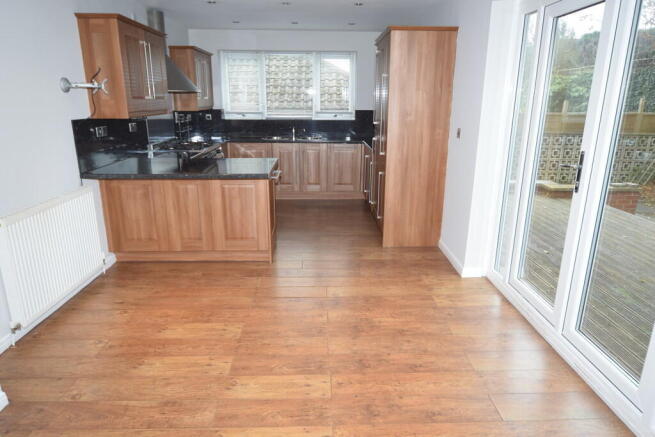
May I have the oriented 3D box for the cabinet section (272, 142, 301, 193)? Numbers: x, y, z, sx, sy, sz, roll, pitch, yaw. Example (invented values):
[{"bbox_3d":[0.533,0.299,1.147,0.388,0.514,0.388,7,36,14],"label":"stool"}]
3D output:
[{"bbox_3d":[-0.609,-0.826,6.178,0.405,0.718,0.580,0,17,-1],"label":"cabinet section"}]

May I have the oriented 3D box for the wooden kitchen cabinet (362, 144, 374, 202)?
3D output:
[{"bbox_3d":[0.853,-0.535,5.557,0.594,0.861,1.049,0,17,-1],"label":"wooden kitchen cabinet"}]

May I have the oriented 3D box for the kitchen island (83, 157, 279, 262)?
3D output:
[{"bbox_3d":[-1.275,-0.066,3.893,1.540,0.901,0.926,0,17,-1],"label":"kitchen island"}]

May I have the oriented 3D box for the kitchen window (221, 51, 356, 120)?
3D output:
[{"bbox_3d":[-0.598,-2.077,6.300,2.096,1.014,0.099,0,17,-1],"label":"kitchen window"}]

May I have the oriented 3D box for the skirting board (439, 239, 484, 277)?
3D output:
[{"bbox_3d":[1.281,0.366,3.894,0.208,0.099,0.772,0,17,-1],"label":"skirting board"}]

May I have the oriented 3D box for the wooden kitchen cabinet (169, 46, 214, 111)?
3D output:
[{"bbox_3d":[-1.925,-1.996,5.802,0.332,0.817,0.901,0,17,-1],"label":"wooden kitchen cabinet"}]

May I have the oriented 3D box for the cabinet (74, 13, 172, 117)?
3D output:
[{"bbox_3d":[-1.879,-1.407,3.845,0.332,0.817,1.049,0,17,-1],"label":"cabinet"}]

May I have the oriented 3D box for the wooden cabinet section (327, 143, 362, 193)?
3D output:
[{"bbox_3d":[0.251,-0.830,6.191,0.505,0.718,0.580,0,17,-1],"label":"wooden cabinet section"}]

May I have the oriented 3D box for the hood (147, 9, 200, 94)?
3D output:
[{"bbox_3d":[-1.847,-1.978,4.791,0.441,0.911,0.812,0,17,-1],"label":"hood"}]

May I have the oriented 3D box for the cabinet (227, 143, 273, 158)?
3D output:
[{"bbox_3d":[-1.159,-0.769,6.298,0.663,0.861,0.614,0,17,-1],"label":"cabinet"}]

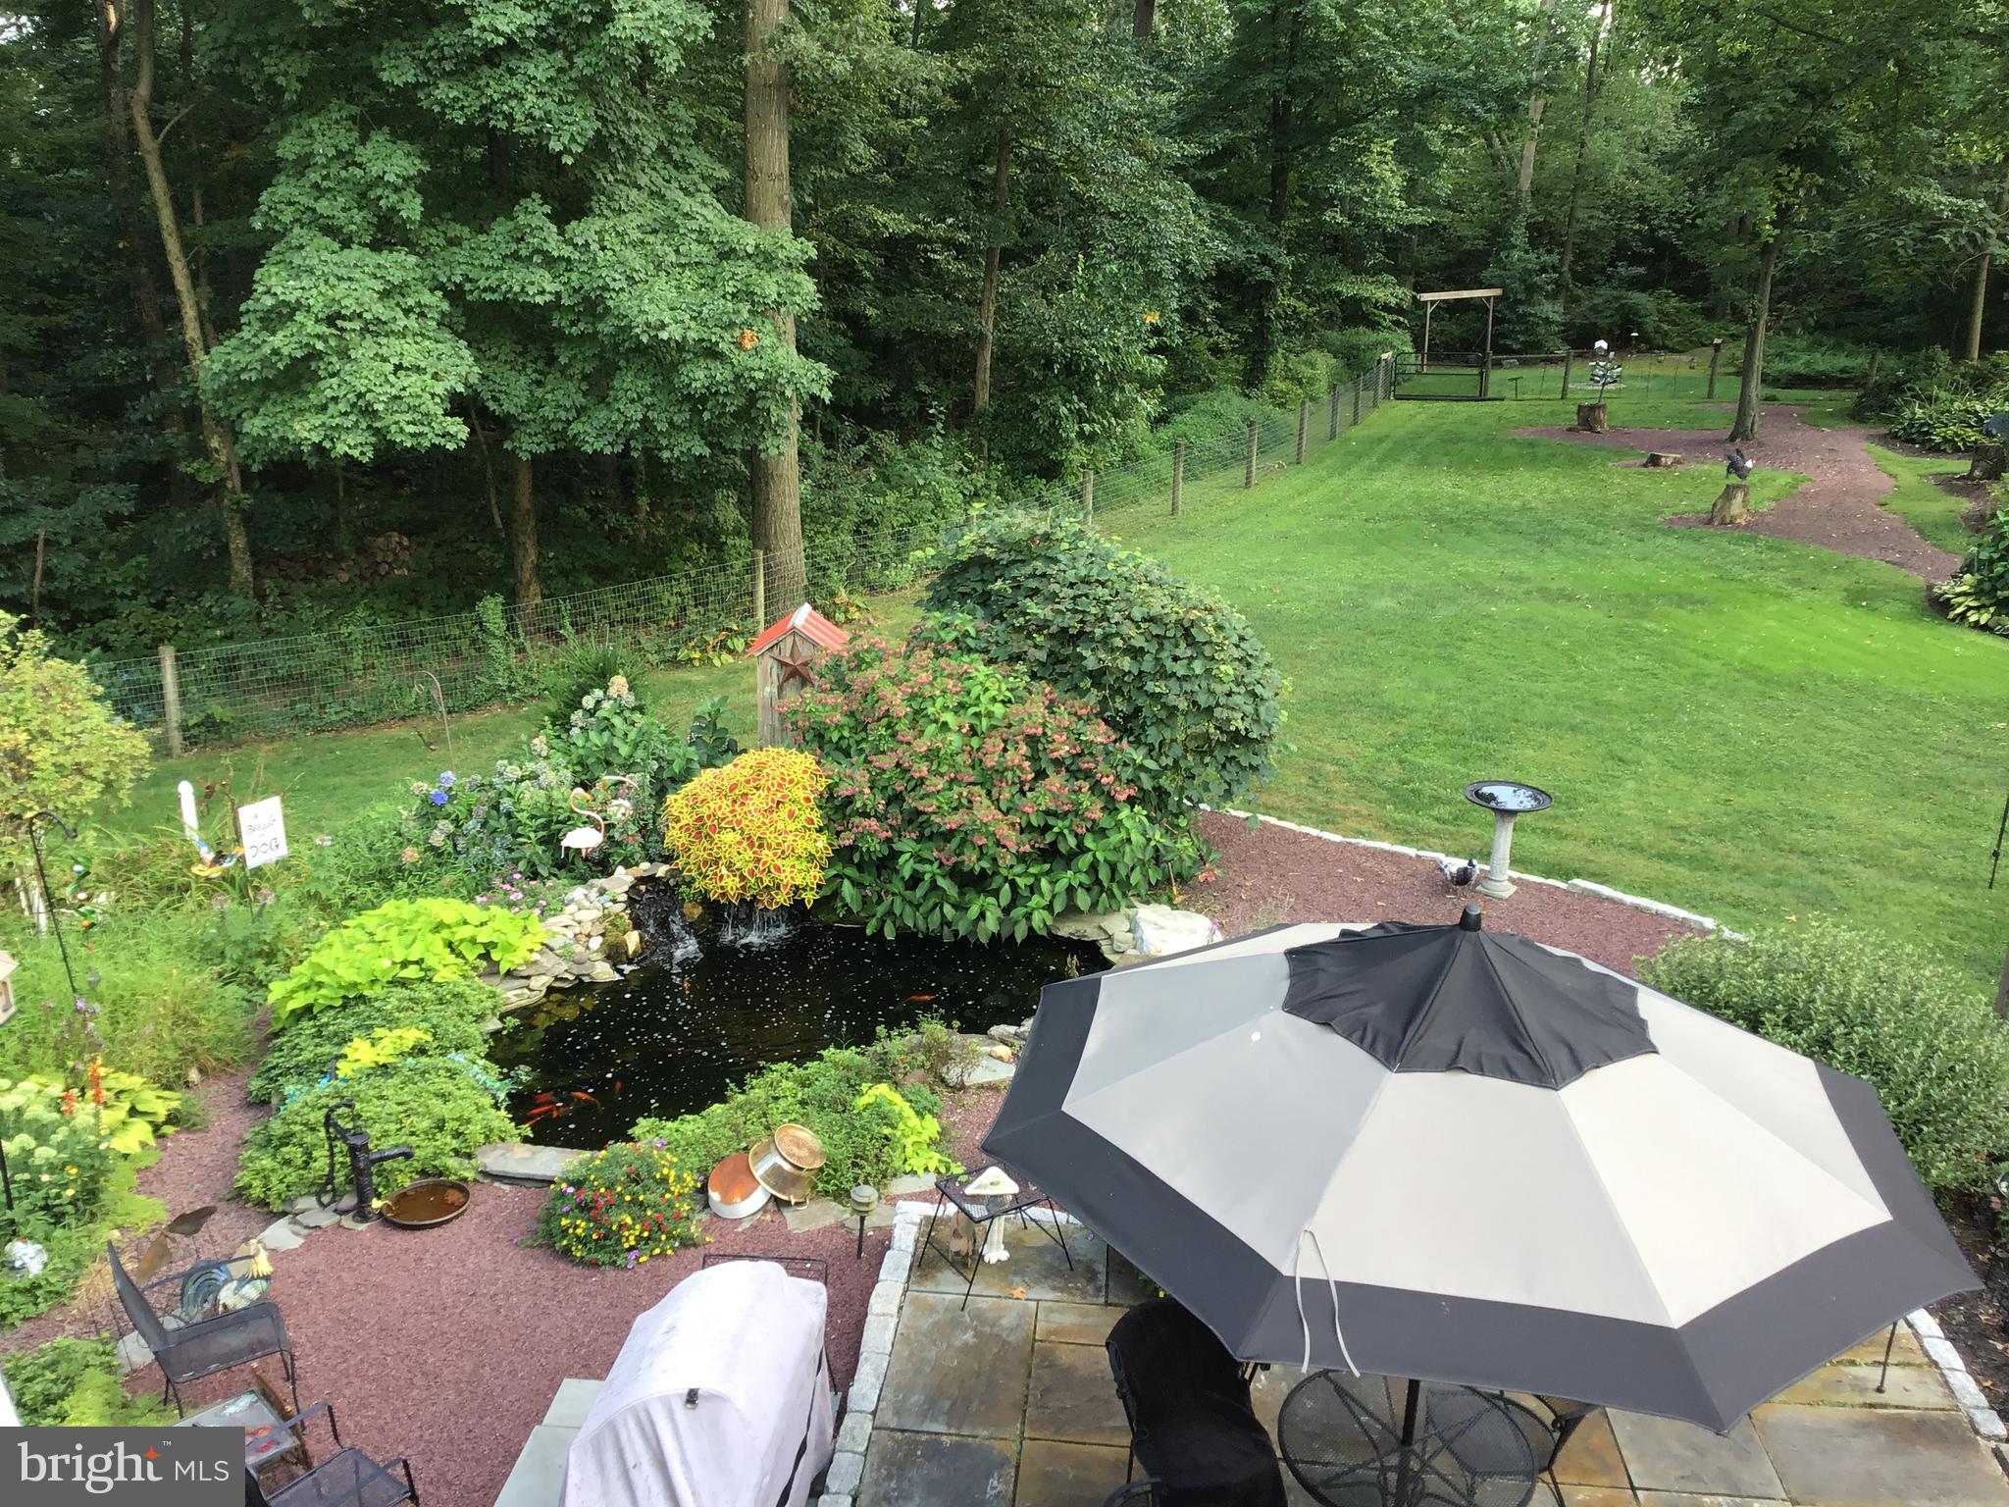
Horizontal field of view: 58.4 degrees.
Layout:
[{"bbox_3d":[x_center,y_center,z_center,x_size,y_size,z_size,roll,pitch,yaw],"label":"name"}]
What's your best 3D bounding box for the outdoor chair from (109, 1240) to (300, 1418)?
[{"bbox_3d":[-3.298,2.403,7.405,0.610,0.910,0.470,-9,21,-29],"label":"outdoor chair"}]

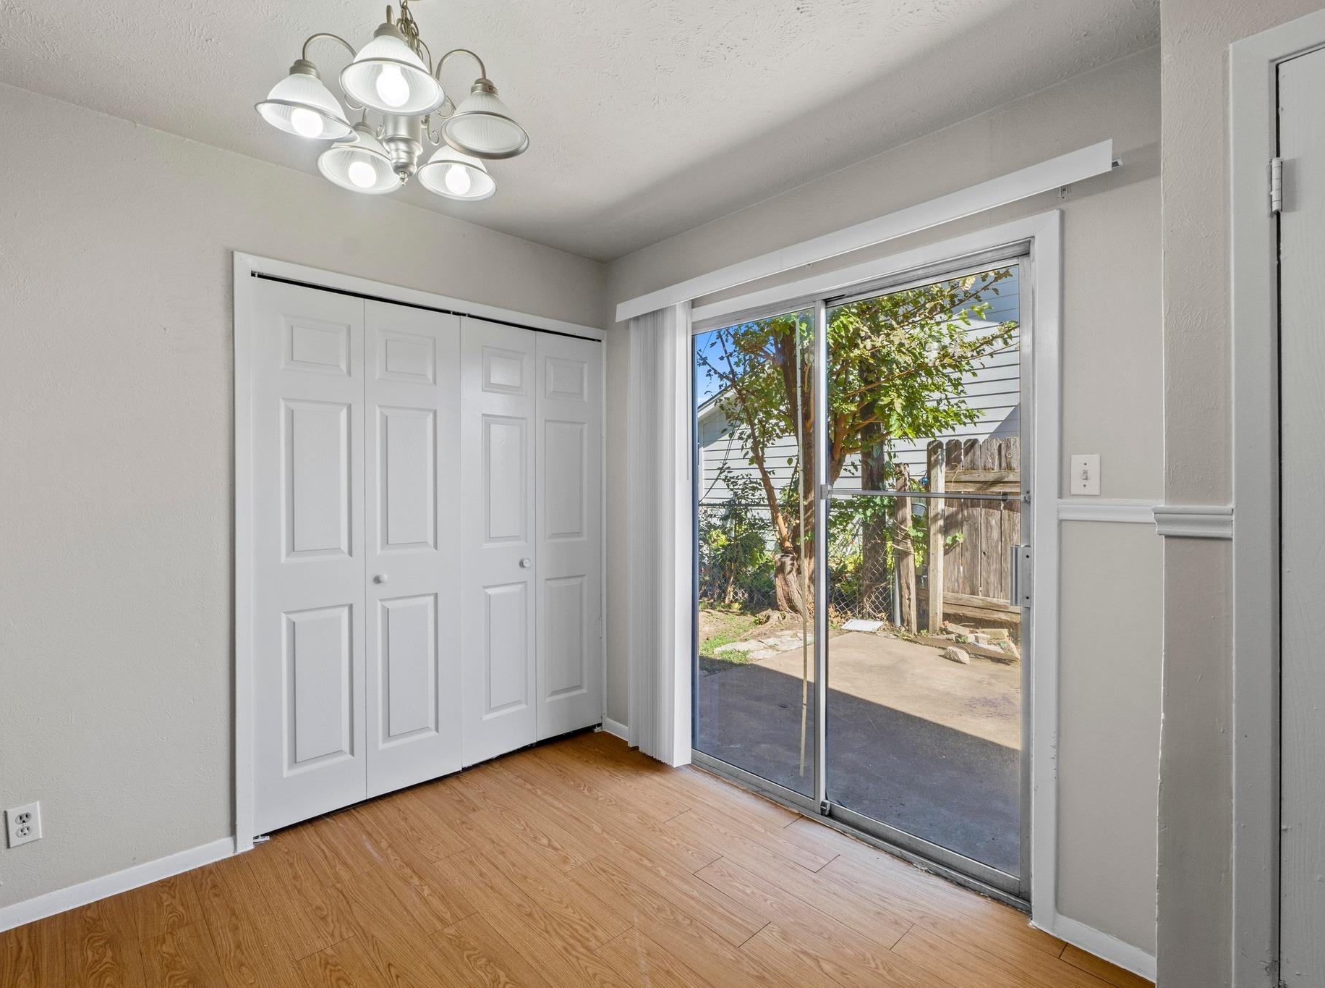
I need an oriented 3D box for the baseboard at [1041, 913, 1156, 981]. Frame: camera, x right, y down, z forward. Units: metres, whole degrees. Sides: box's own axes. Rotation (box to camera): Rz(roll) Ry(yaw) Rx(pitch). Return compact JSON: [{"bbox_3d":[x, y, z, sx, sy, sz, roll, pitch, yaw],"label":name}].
[{"bbox_3d":[1.217,1.250,1.712,0.285,0.068,0.016,1,1,45],"label":"baseboard"}]

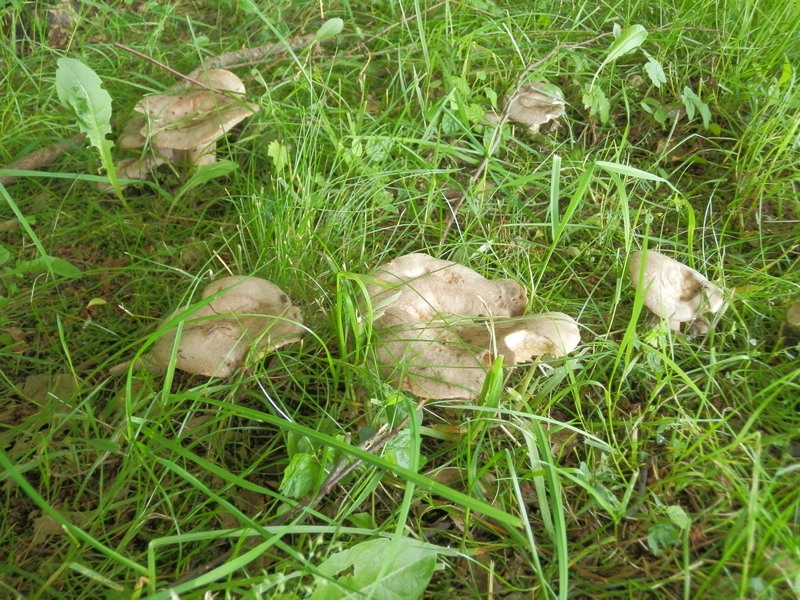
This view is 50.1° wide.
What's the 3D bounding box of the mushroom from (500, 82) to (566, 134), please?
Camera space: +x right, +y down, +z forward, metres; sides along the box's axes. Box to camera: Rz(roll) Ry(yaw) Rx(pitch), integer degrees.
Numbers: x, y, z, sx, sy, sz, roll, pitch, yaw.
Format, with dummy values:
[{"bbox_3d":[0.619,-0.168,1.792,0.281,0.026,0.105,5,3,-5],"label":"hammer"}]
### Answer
[{"bbox_3d":[0.160,-0.226,1.010,0.073,0.042,0.066,0,38,0],"label":"mushroom"}]

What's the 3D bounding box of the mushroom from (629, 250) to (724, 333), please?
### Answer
[{"bbox_3d":[0.234,-0.008,0.725,0.080,0.050,0.068,0,38,0],"label":"mushroom"}]

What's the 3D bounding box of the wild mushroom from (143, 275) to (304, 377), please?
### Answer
[{"bbox_3d":[-0.144,0.022,0.700,0.128,0.060,0.100,0,38,0],"label":"wild mushroom"}]

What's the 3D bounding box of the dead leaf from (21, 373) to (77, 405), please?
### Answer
[{"bbox_3d":[-0.276,0.070,0.674,0.047,0.011,0.038,0,38,0],"label":"dead leaf"}]

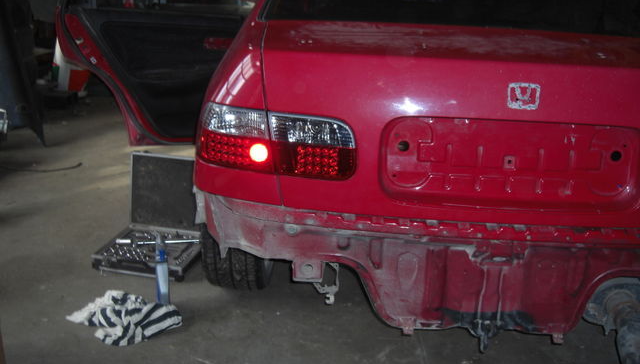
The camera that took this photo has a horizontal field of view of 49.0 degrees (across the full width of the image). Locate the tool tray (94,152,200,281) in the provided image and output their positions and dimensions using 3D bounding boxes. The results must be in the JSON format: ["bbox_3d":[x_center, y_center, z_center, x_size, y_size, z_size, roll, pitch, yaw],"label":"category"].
[{"bbox_3d":[-0.667,0.128,2.848,0.375,0.375,0.360,6,18,11],"label":"tool tray"}]

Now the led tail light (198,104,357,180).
[{"bbox_3d":[-0.112,-0.111,1.803,0.430,0.165,0.150,5,18,9],"label":"led tail light"}]

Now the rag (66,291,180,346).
[{"bbox_3d":[-0.649,0.450,2.362,0.365,0.060,0.250,3,17,0],"label":"rag"}]

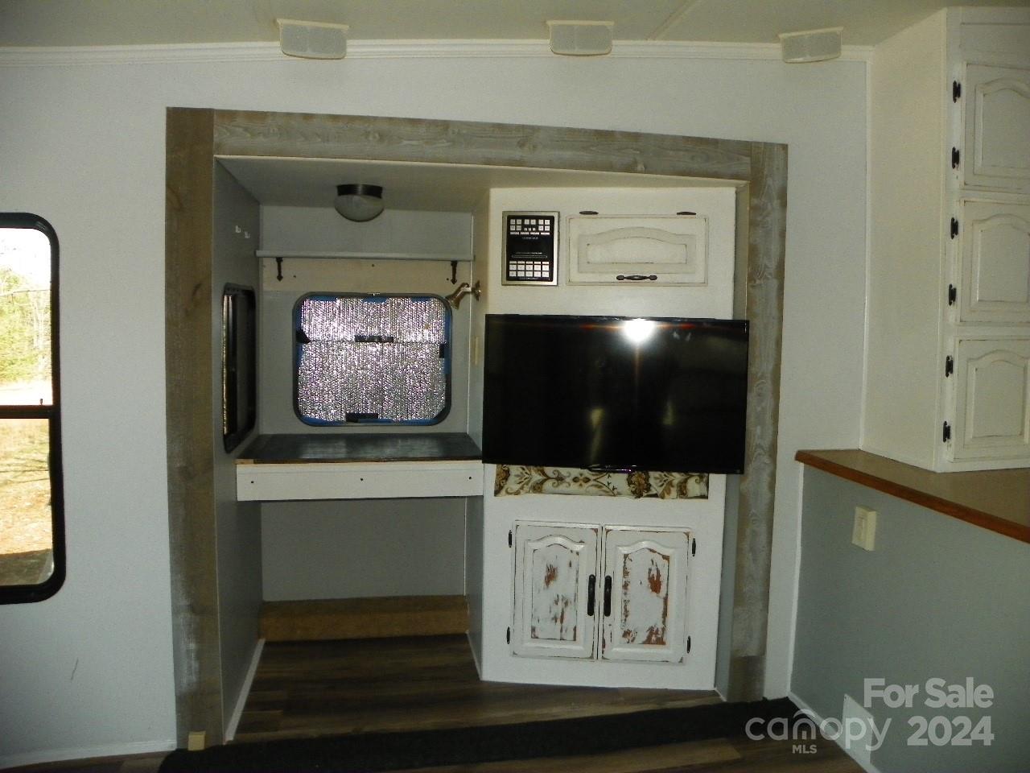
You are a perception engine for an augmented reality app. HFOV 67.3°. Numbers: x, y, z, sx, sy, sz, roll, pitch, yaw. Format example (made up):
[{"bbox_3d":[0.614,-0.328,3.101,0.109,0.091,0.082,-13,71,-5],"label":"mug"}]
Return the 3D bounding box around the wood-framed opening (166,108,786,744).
[{"bbox_3d":[-0.067,0.141,2.468,1.930,1.890,0.100,0,3,-10],"label":"wood-framed opening"}]

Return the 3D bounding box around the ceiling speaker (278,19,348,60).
[{"bbox_3d":[-0.573,-0.963,2.181,0.192,0.086,0.090,-5,4,-25],"label":"ceiling speaker"}]

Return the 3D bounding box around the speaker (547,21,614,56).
[{"bbox_3d":[0.187,-1.023,2.302,0.199,0.093,0.094,-4,5,-10],"label":"speaker"}]

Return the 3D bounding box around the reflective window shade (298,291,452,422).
[{"bbox_3d":[-0.577,-0.109,3.164,0.636,0.545,0.050,0,3,-10],"label":"reflective window shade"}]

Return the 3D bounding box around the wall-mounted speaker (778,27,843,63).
[{"bbox_3d":[0.935,-1.070,2.458,0.188,0.082,0.090,-2,4,14],"label":"wall-mounted speaker"}]

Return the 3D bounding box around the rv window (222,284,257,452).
[{"bbox_3d":[-0.946,-0.074,2.650,0.045,0.537,0.643,0,3,-10],"label":"rv window"}]

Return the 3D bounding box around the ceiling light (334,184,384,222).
[{"bbox_3d":[-0.551,-0.638,2.739,0.173,0.115,0.173,0,3,-10],"label":"ceiling light"}]

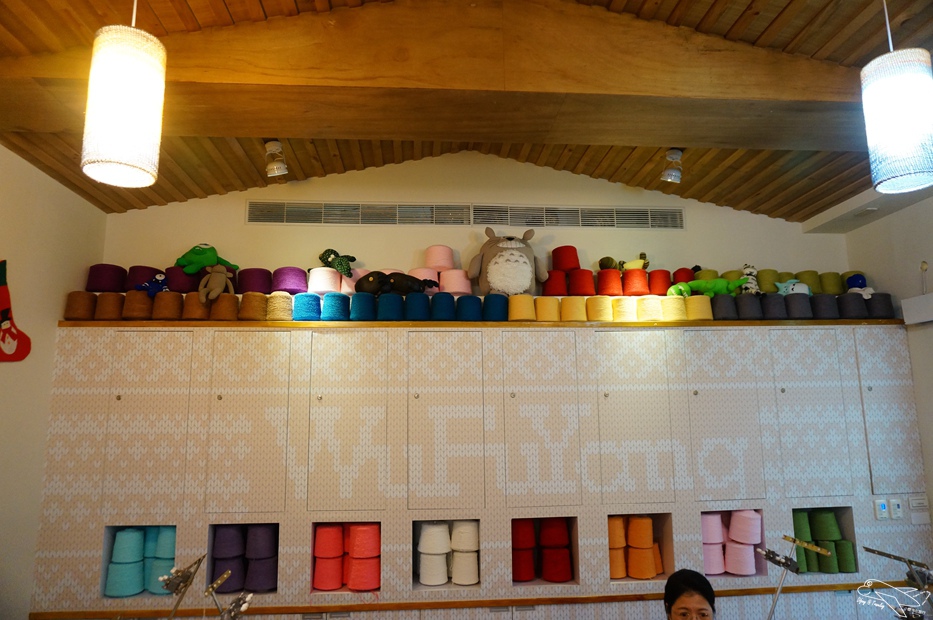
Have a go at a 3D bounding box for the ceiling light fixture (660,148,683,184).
[{"bbox_3d":[1.239,-0.866,3.746,0.127,0.214,0.127,8,-12,-43],"label":"ceiling light fixture"}]

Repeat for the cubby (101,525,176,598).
[{"bbox_3d":[-1.764,1.378,3.495,0.373,0.363,0.374,0,-9,-5],"label":"cubby"}]

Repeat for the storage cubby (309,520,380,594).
[{"bbox_3d":[-0.672,1.380,3.575,0.374,0.370,0.370,0,-8,-5],"label":"storage cubby"}]

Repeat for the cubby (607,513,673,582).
[{"bbox_3d":[0.980,1.380,3.702,0.378,0.370,0.380,0,-10,-4],"label":"cubby"}]

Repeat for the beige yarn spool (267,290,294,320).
[{"bbox_3d":[-1.155,-0.011,3.862,0.150,0.187,0.150,0,-9,-5],"label":"beige yarn spool"}]

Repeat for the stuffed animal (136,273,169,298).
[{"bbox_3d":[-1.898,-0.148,3.744,0.190,0.160,0.120,2,-10,-13],"label":"stuffed animal"}]

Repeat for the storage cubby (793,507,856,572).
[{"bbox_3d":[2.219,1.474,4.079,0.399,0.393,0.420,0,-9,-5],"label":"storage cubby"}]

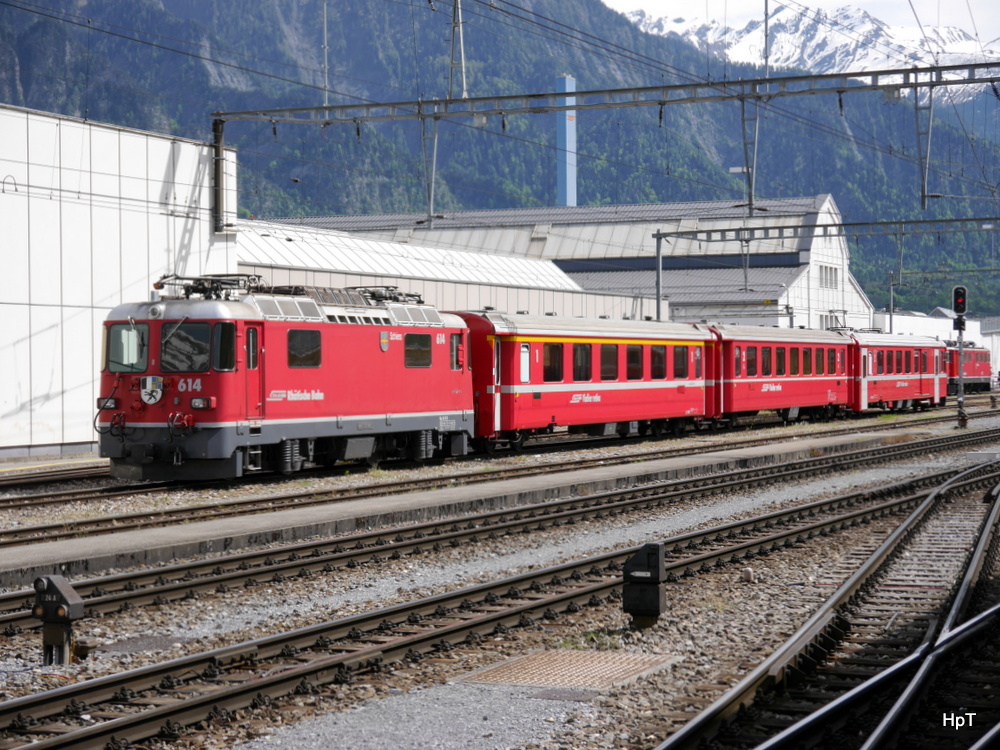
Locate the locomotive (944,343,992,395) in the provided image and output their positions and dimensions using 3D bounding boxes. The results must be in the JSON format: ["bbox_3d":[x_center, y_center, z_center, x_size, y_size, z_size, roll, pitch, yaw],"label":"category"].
[{"bbox_3d":[33.699,-0.517,166.599,2.700,3.900,14.300,0,0,23],"label":"locomotive"}]

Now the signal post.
[{"bbox_3d":[16.370,-0.650,79.992,0.480,5.100,0.400,0,0,23],"label":"signal post"}]

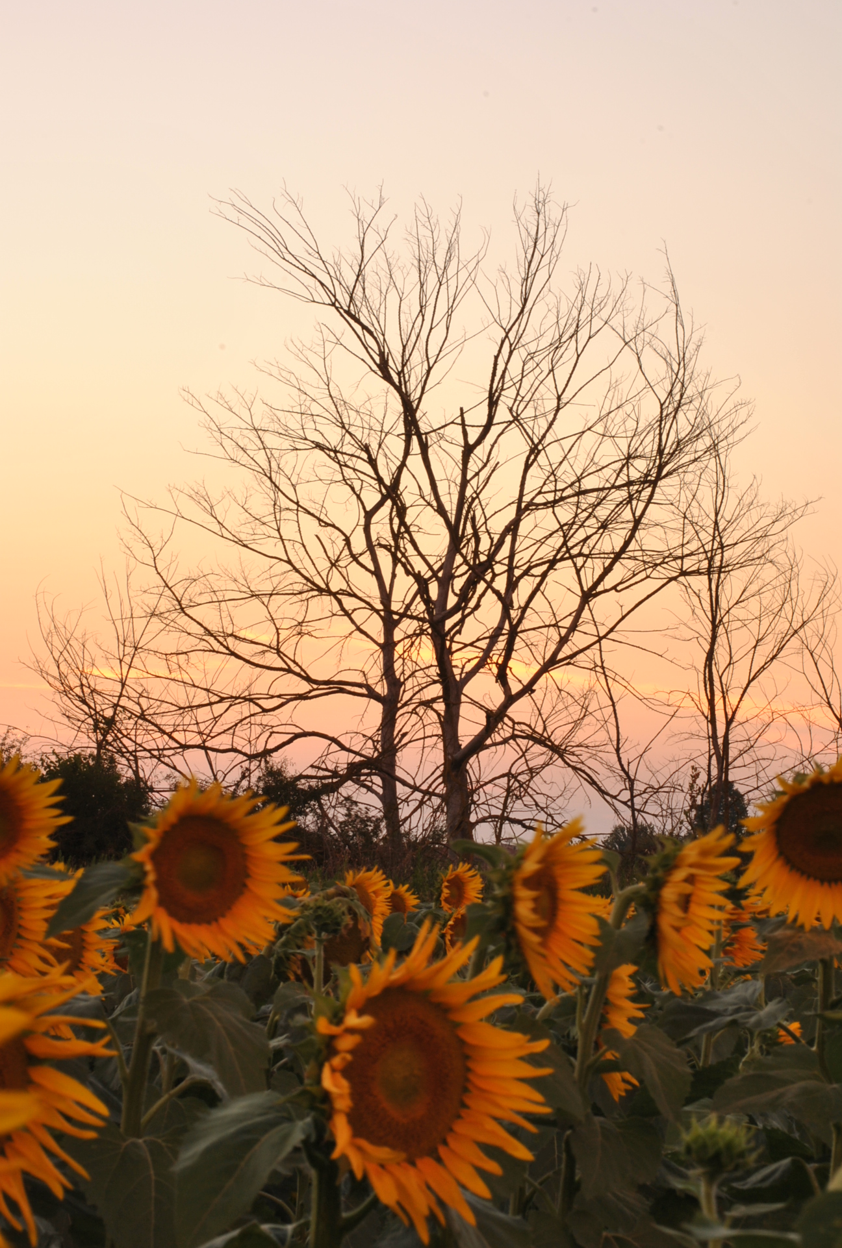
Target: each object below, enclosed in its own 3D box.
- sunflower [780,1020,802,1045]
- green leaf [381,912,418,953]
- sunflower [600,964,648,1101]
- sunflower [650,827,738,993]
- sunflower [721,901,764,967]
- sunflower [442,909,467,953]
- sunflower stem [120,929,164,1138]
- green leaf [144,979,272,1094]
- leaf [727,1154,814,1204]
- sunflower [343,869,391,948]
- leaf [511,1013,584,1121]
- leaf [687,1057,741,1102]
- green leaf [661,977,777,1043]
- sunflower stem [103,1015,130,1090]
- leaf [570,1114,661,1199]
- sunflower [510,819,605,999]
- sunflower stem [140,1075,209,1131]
[{"bbox_3d":[0.855,0.952,9.500,0.060,0.075,0.070,-2,-4,37],"label":"sunflower"},{"bbox_3d":[-0.077,1.095,14.500,0.140,0.150,0.060,1,-3,-11],"label":"green leaf"},{"bbox_3d":[0.349,0.728,7.300,0.090,0.240,0.240,-1,-3,18],"label":"sunflower"},{"bbox_3d":[0.427,0.450,6.400,0.090,0.265,0.250,8,0,20],"label":"sunflower"},{"bbox_3d":[1.131,1.102,14.500,0.090,0.240,0.240,-1,-3,24],"label":"sunflower"},{"bbox_3d":[0.179,1.357,17.800,0.090,0.230,0.230,-3,-4,40],"label":"sunflower"},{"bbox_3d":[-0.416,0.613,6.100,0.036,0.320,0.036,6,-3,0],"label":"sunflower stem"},{"bbox_3d":[-0.328,0.645,6.300,0.200,0.190,0.100,1,-3,-10],"label":"green leaf"},{"bbox_3d":[0.521,0.830,6.100,0.135,0.075,0.100,-1,-3,22],"label":"leaf"},{"bbox_3d":[-0.163,0.876,12.600,0.250,0.250,0.100,3,-4,-43],"label":"sunflower"},{"bbox_3d":[0.191,0.672,6.200,0.115,0.165,0.060,0,-3,-6],"label":"leaf"},{"bbox_3d":[0.554,0.864,7.800,0.120,0.090,0.080,0,-3,-6],"label":"leaf"},{"bbox_3d":[0.638,0.834,8.800,0.260,0.140,0.190,1,-3,-20],"label":"green leaf"},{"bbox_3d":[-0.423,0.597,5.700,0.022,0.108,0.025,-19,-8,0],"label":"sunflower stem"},{"bbox_3d":[0.290,0.795,6.100,0.137,0.127,0.060,0,-3,-6],"label":"leaf"},{"bbox_3d":[0.202,0.425,6.100,0.090,0.265,0.260,6,0,27],"label":"sunflower"},{"bbox_3d":[-0.354,0.689,5.900,0.125,0.022,0.030,-36,0,9],"label":"sunflower stem"}]

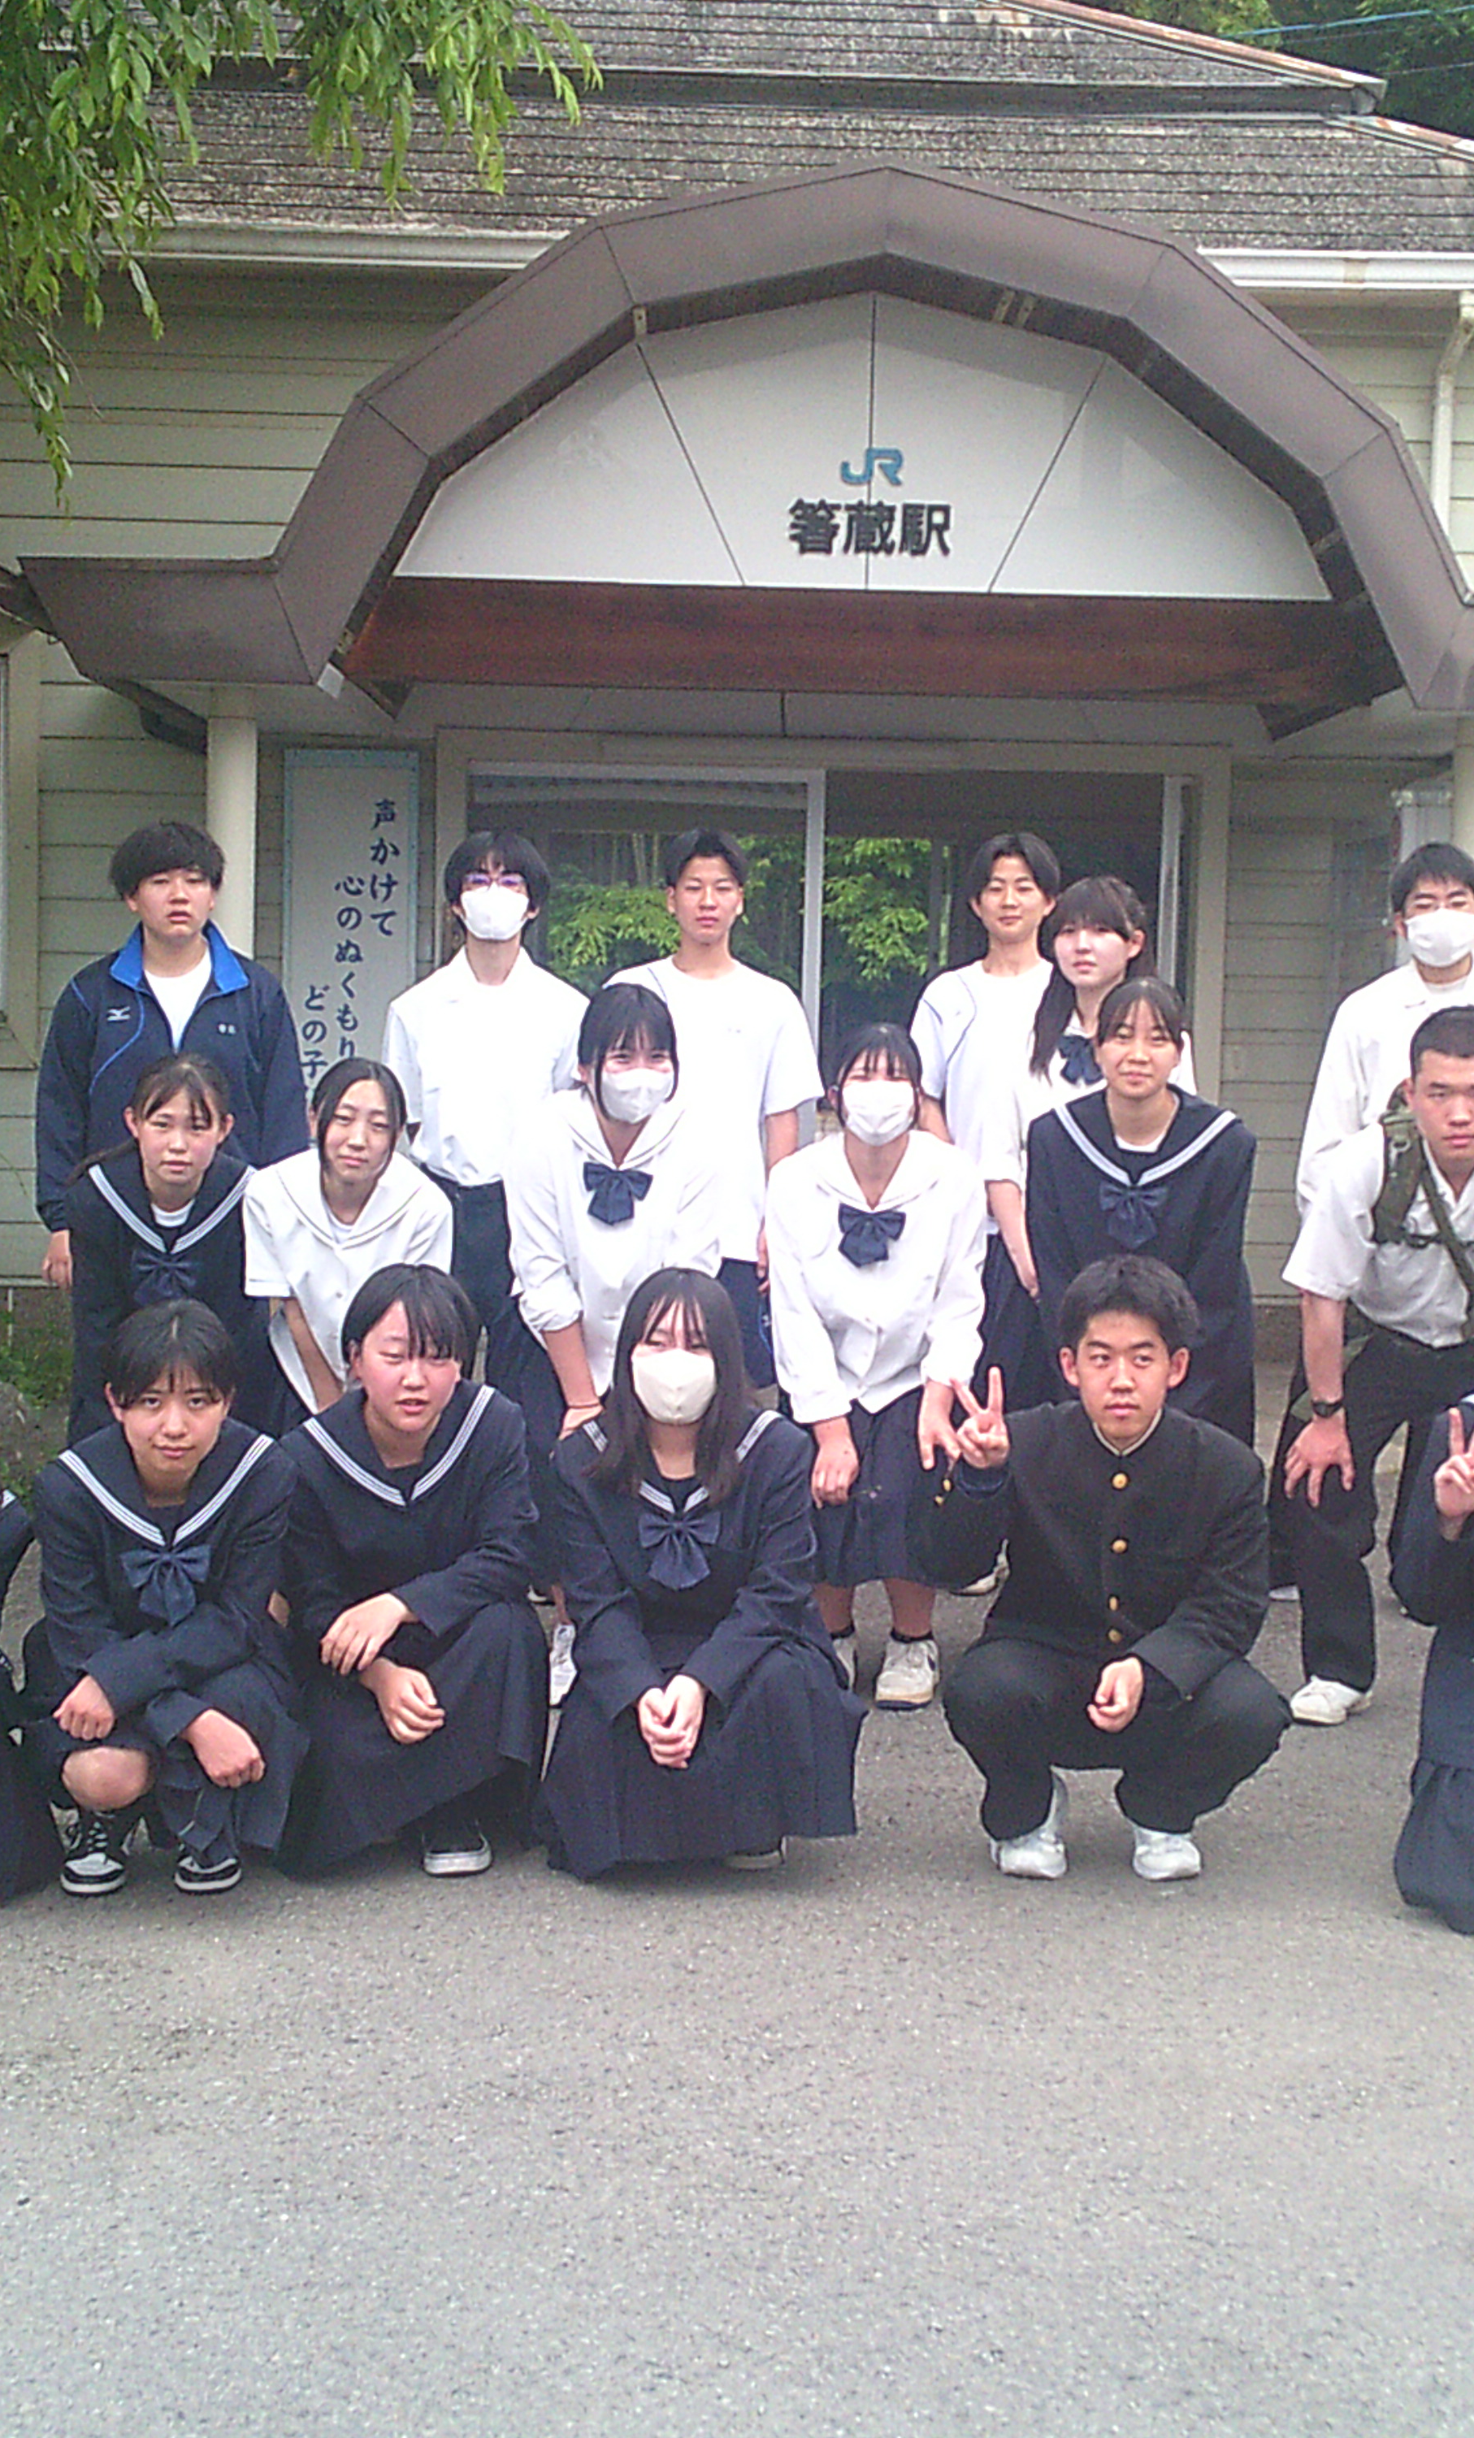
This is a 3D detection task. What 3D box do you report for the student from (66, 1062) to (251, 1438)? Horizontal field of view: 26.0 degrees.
[{"bbox_3d":[-1.119,0.297,6.253,0.396,1.265,0.670,1,4,-6],"label":"student"}]

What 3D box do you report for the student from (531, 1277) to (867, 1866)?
[{"bbox_3d":[-0.057,0.544,5.231,0.529,0.965,0.680,1,4,-2],"label":"student"}]

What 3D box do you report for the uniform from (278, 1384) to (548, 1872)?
[{"bbox_3d":[-0.509,0.612,5.020,0.450,0.740,0.620,2,4,2],"label":"uniform"}]

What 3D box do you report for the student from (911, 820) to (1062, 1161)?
[{"bbox_3d":[0.631,-0.010,7.250,0.460,1.730,0.300,1,4,3],"label":"student"}]

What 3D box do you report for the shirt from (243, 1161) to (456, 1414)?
[{"bbox_3d":[-0.742,0.130,6.120,0.400,0.520,0.450,0,4,-6],"label":"shirt"}]

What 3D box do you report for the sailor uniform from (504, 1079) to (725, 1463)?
[{"bbox_3d":[-0.217,0.225,5.740,0.430,0.924,0.480,1,4,-2],"label":"sailor uniform"}]

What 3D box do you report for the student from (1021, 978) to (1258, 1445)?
[{"bbox_3d":[0.807,0.194,6.400,0.470,1.440,0.420,2,4,6],"label":"student"}]

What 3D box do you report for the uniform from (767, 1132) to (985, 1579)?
[{"bbox_3d":[0.267,0.259,6.150,0.410,0.890,0.500,1,4,0],"label":"uniform"}]

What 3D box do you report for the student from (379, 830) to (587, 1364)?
[{"bbox_3d":[-0.553,-0.020,7.130,0.480,1.690,0.310,1,4,-4],"label":"student"}]

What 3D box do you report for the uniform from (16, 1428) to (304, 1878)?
[{"bbox_3d":[-0.901,0.630,4.980,0.440,0.650,0.580,0,4,-9],"label":"uniform"}]

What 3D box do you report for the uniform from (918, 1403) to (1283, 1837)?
[{"bbox_3d":[0.582,0.630,5.100,0.570,0.690,0.620,2,4,6],"label":"uniform"}]

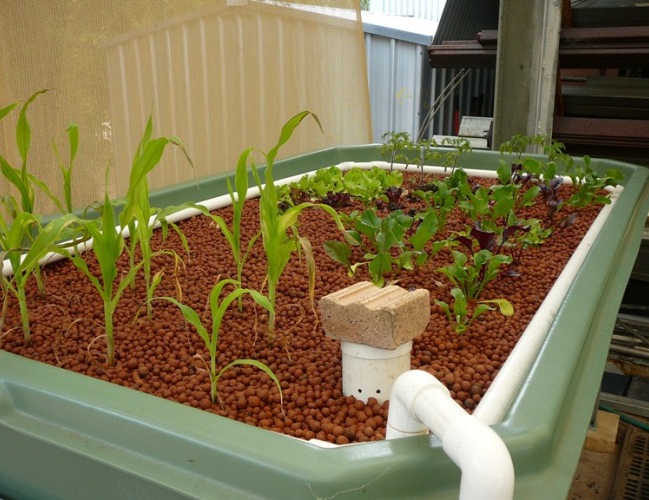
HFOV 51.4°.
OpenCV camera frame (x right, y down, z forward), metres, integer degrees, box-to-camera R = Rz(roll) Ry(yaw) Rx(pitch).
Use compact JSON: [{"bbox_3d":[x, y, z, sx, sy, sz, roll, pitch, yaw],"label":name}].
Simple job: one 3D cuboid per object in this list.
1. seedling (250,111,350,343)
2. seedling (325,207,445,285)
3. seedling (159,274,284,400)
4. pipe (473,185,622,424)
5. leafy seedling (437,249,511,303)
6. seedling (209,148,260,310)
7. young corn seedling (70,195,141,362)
[{"bbox_3d":[-0.044,-0.033,1.195,0.177,0.421,0.150,0,16,0],"label":"seedling"},{"bbox_3d":[0.143,-0.008,1.603,0.290,0.145,0.220,0,16,0],"label":"seedling"},{"bbox_3d":[-0.156,0.137,1.009,0.183,0.200,0.130,0,16,0],"label":"seedling"},{"bbox_3d":[0.665,0.008,1.750,0.046,0.046,1.960,8,18,27],"label":"pipe"},{"bbox_3d":[0.323,0.058,1.452,0.159,0.098,0.130,0,16,0],"label":"leafy seedling"},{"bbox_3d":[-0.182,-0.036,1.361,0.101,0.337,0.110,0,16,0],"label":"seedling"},{"bbox_3d":[-0.367,0.050,1.130,0.121,0.303,0.130,0,16,0],"label":"young corn seedling"}]

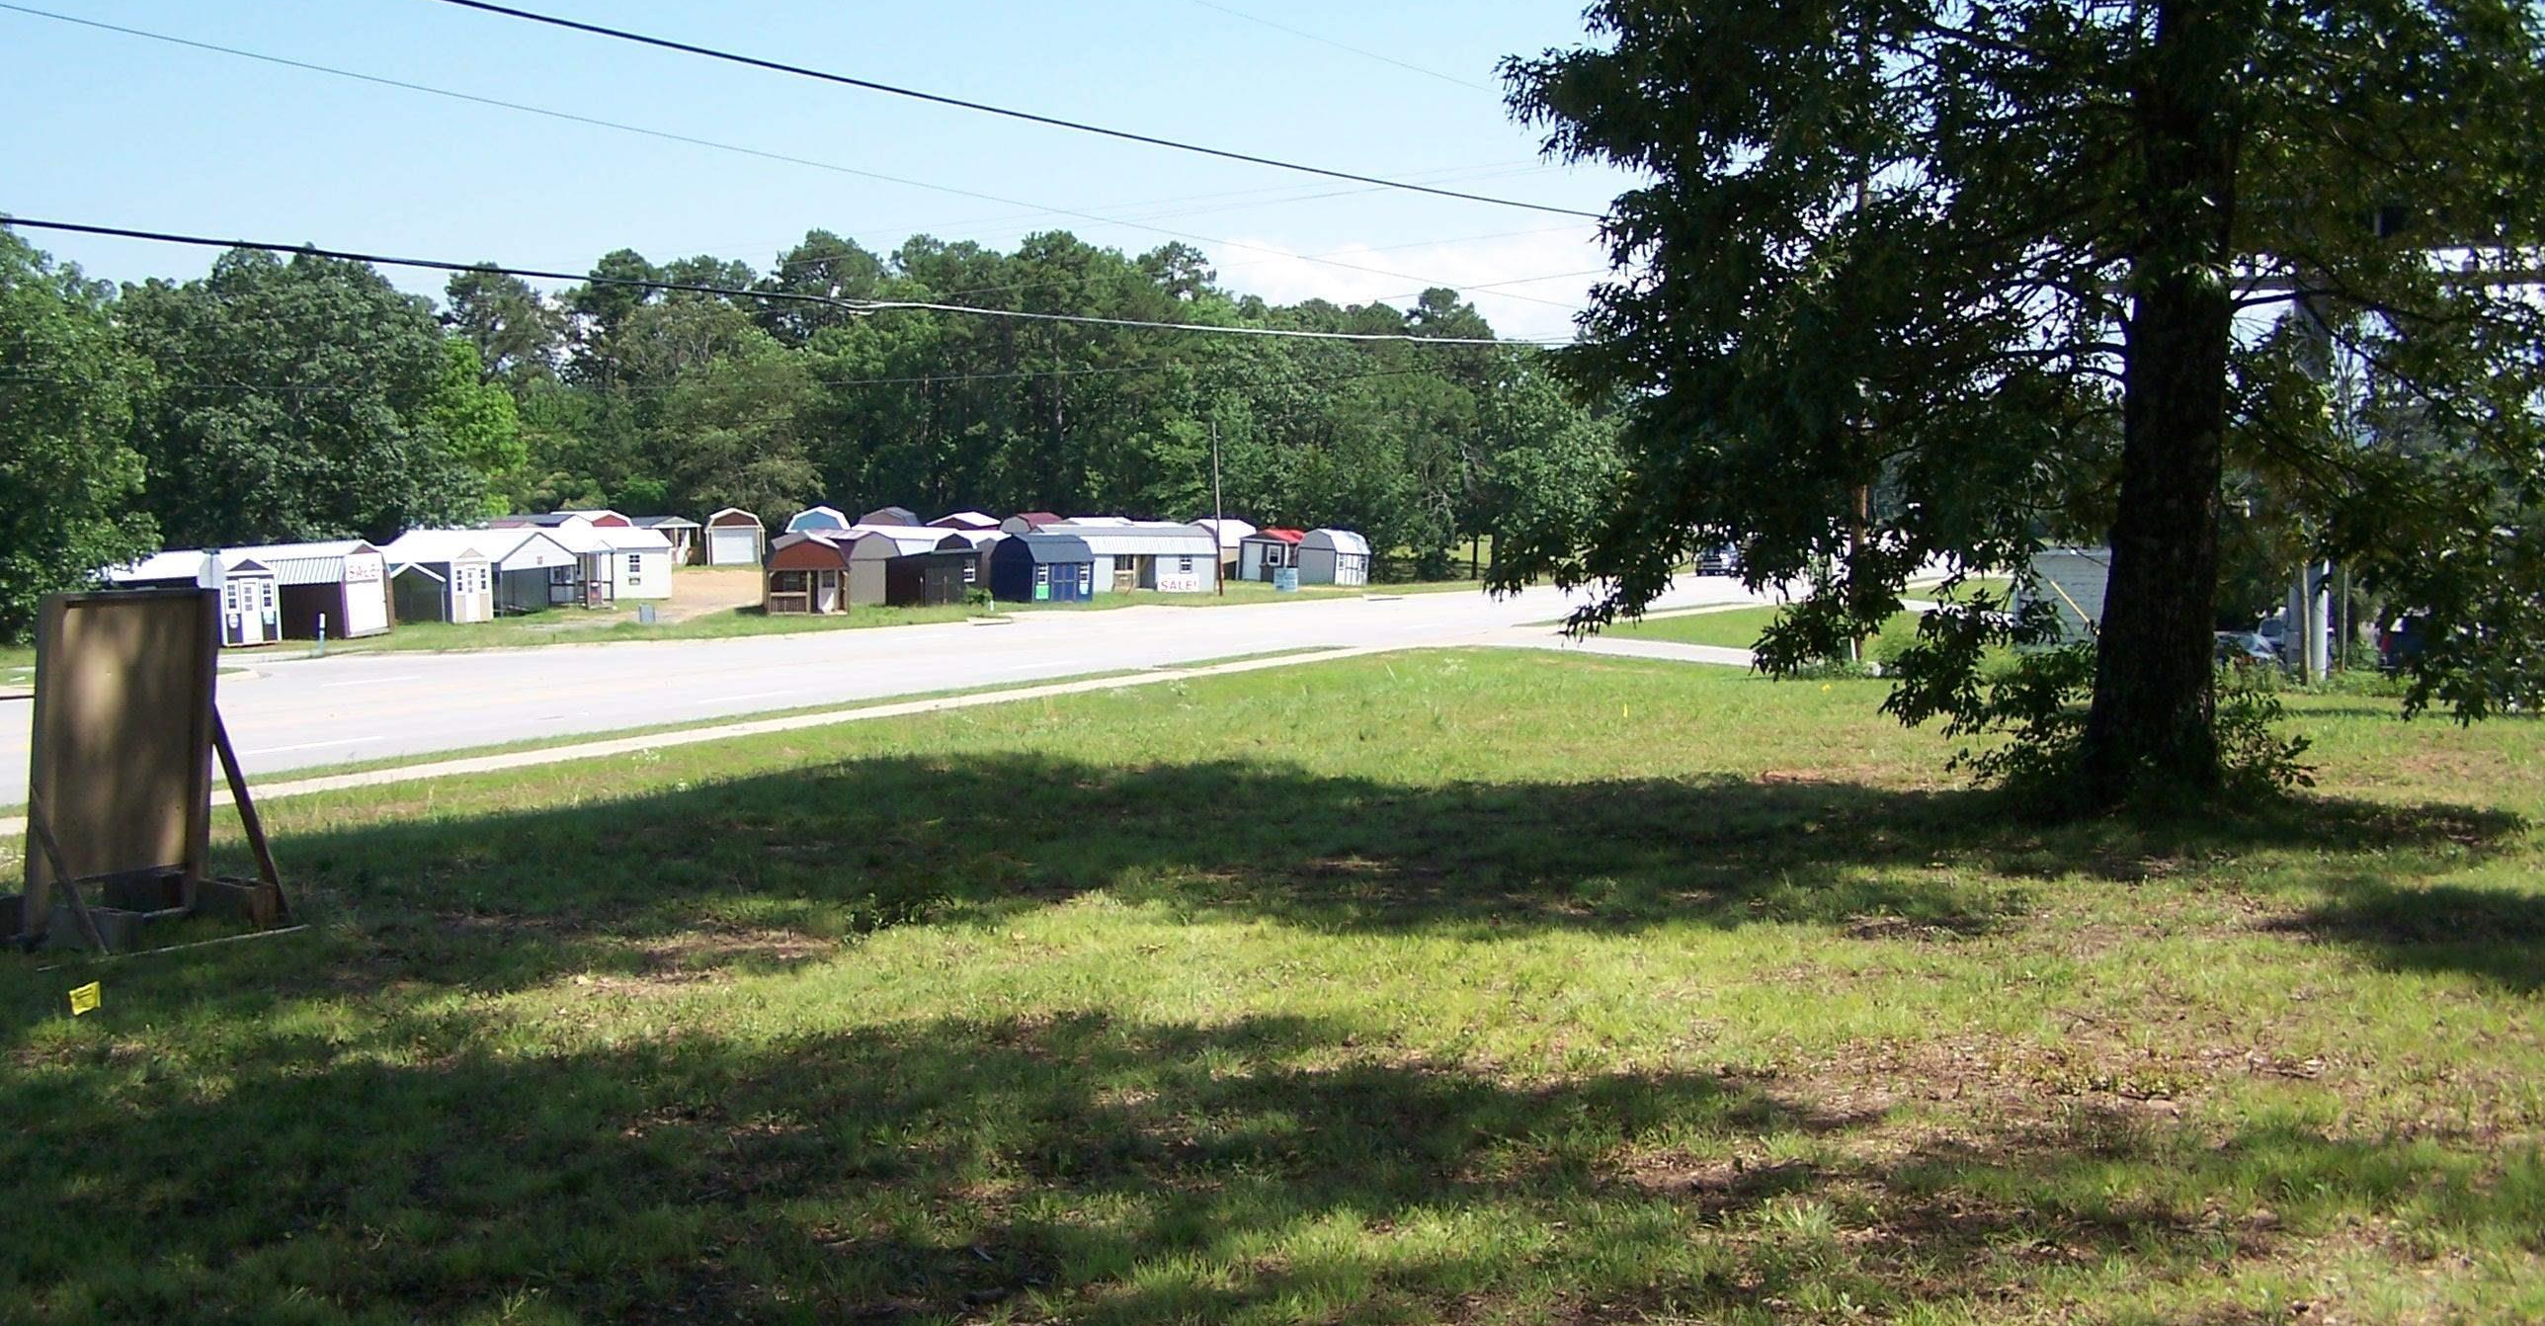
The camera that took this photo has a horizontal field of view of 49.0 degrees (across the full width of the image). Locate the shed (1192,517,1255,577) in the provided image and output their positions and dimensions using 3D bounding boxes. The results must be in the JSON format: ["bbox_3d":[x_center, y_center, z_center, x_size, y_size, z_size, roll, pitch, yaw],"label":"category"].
[{"bbox_3d":[-2.971,-6.626,164.000,3.300,3.350,3.600,1,4,41],"label":"shed"}]

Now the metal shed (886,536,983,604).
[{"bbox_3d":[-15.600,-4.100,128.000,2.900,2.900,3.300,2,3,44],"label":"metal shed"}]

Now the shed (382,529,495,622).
[{"bbox_3d":[-31.788,-3.229,106.000,3.900,3.250,2.440,0,3,23],"label":"shed"}]

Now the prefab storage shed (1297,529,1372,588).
[{"bbox_3d":[3.457,-5.784,154.000,2.500,3.030,2.950,1,4,41],"label":"prefab storage shed"}]

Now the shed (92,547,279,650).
[{"bbox_3d":[-34.700,-2.050,89.000,5.000,2.950,3.050,0,3,16],"label":"shed"}]

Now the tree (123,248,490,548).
[{"bbox_3d":[-44.200,-10.700,128.000,16.200,15.500,15.200,-1,3,-18],"label":"tree"}]

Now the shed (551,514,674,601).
[{"bbox_3d":[-30.300,-4.400,127.500,4.900,3.300,3.400,-2,3,-30],"label":"shed"}]

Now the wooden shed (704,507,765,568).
[{"bbox_3d":[-34.017,-7.907,177.000,3.650,3.550,6.000,-2,3,-11],"label":"wooden shed"}]

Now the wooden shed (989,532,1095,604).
[{"bbox_3d":[-10.428,-4.304,127.000,2.550,3.000,3.700,1,4,41],"label":"wooden shed"}]

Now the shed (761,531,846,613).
[{"bbox_3d":[-20.100,-3.750,120.000,3.600,3.500,5.200,-1,3,-13],"label":"shed"}]

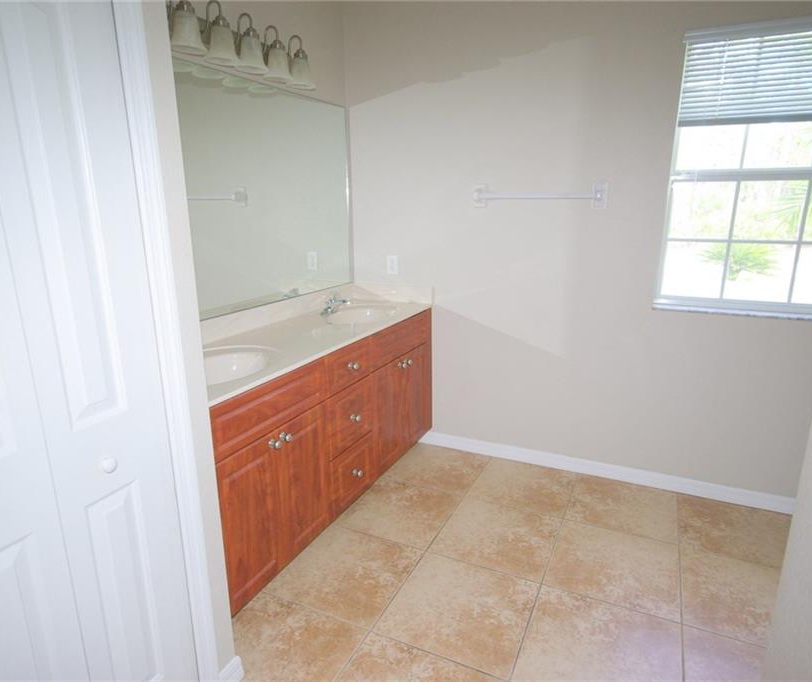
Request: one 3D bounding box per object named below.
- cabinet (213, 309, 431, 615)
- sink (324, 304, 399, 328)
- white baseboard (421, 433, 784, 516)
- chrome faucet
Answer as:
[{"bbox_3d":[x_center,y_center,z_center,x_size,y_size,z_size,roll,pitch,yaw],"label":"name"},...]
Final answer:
[{"bbox_3d":[-0.487,0.407,2.621,0.547,0.864,1.872,6,16,25],"label":"cabinet"},{"bbox_3d":[-0.243,-0.071,2.910,0.352,0.145,0.510,6,16,25],"label":"sink"},{"bbox_3d":[1.074,0.719,3.018,2.166,0.095,0.015,6,16,25],"label":"white baseboard"},{"bbox_3d":[-0.379,-0.208,2.933,0.155,0.115,0.156,6,16,25],"label":"chrome faucet"}]

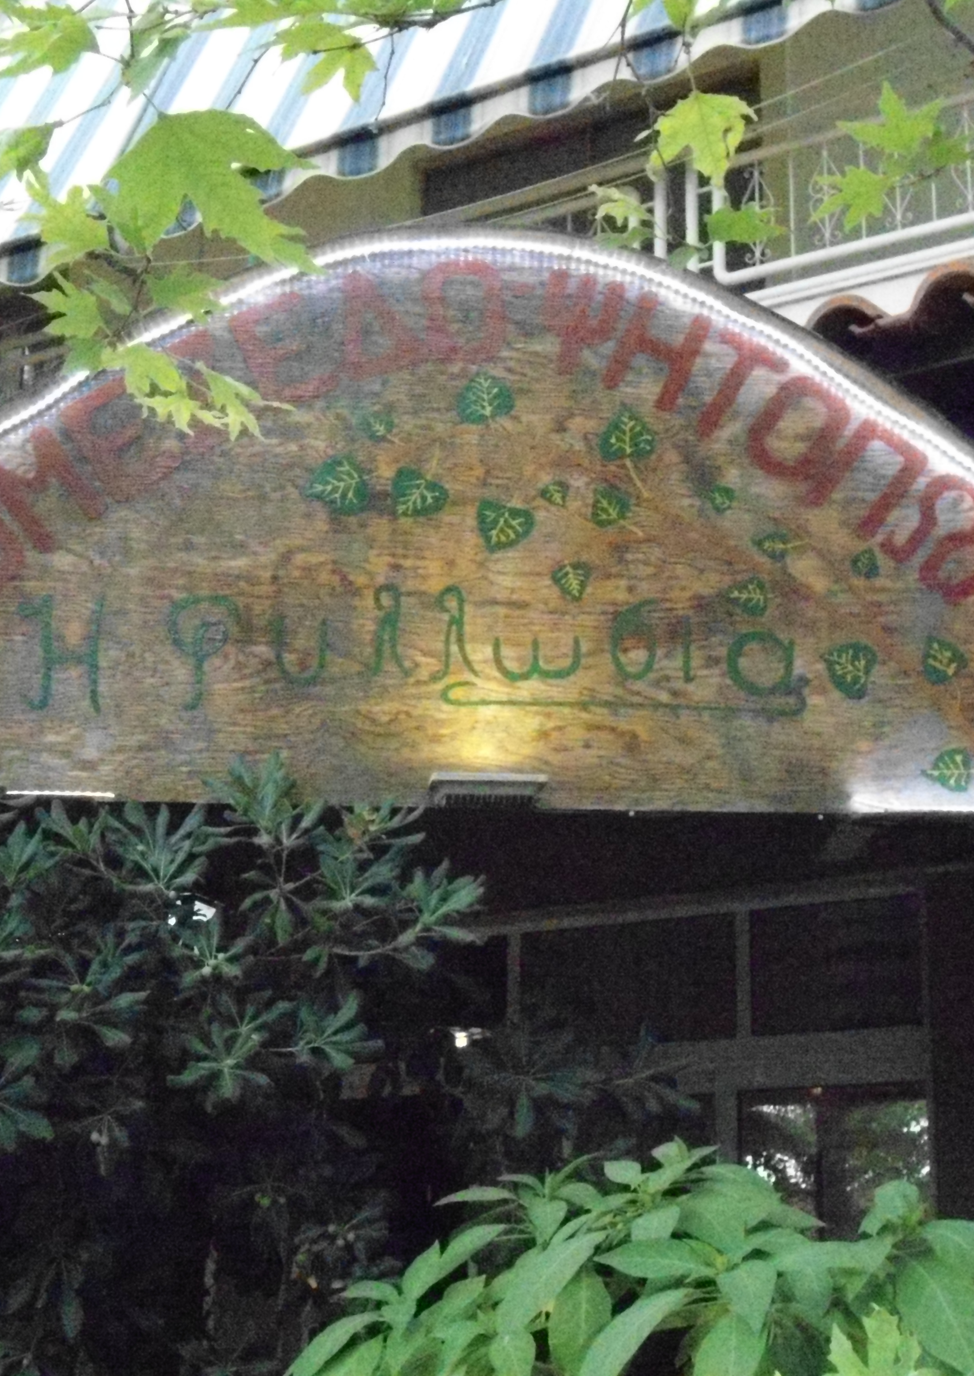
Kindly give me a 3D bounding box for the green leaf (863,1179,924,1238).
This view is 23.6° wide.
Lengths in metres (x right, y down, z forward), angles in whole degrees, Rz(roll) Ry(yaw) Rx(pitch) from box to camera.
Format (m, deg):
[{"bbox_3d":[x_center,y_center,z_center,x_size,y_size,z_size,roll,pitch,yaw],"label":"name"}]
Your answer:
[{"bbox_3d":[0.373,0.480,2.150,0.056,0.052,0.035,0,-12,0],"label":"green leaf"}]

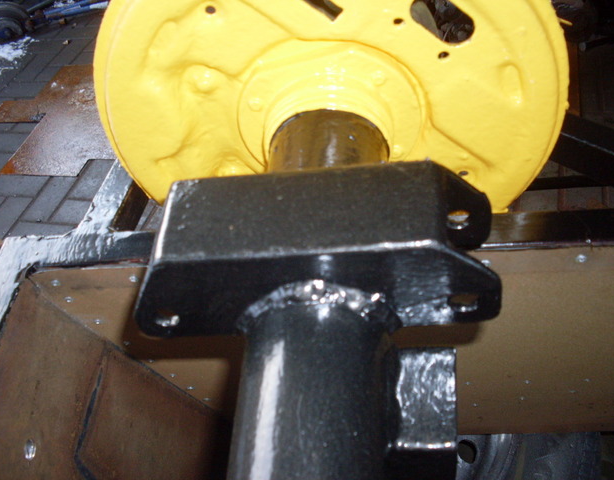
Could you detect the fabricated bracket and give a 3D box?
[{"bbox_3d":[0.001,0.007,0.376,0.196,0.070,0.055,-3,49,10],"label":"fabricated bracket"}]

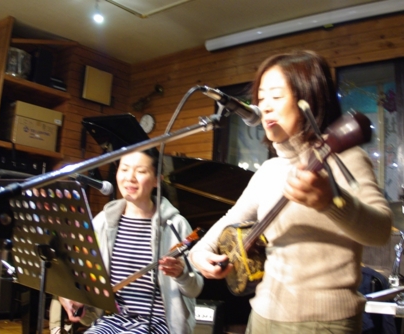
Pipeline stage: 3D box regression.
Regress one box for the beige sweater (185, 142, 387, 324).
[{"bbox_3d":[0.272,0.194,1.420,0.520,0.540,0.400,-2,-9,37],"label":"beige sweater"}]

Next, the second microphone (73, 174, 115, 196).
[{"bbox_3d":[-0.412,0.067,1.790,0.172,0.052,0.052,20,-14,-23],"label":"second microphone"}]

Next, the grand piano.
[{"bbox_3d":[-0.270,0.545,3.365,1.800,1.620,1.500,-3,-10,39],"label":"grand piano"}]

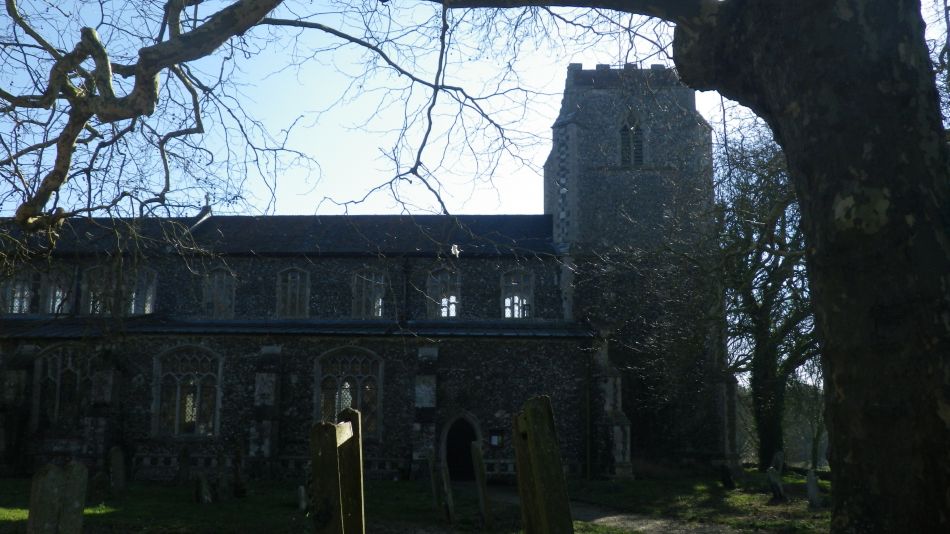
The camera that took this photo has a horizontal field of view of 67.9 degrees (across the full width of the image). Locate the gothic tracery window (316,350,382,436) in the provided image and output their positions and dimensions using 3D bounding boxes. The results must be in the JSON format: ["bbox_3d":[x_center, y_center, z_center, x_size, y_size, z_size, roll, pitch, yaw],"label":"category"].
[{"bbox_3d":[-5.377,5.356,30.093,2.903,3.700,0.300,0,-8,4],"label":"gothic tracery window"}]

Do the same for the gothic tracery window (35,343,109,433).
[{"bbox_3d":[-17.732,5.296,30.991,3.397,3.898,0.300,0,-8,4],"label":"gothic tracery window"}]

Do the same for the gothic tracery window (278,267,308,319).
[{"bbox_3d":[-8.643,1.255,33.399,1.548,2.377,0.300,0,-8,4],"label":"gothic tracery window"}]

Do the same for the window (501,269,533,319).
[{"bbox_3d":[1.967,1.273,32.633,1.386,2.229,0.300,0,-8,4],"label":"window"}]

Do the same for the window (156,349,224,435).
[{"bbox_3d":[-12.431,5.380,30.598,3.045,3.890,0.300,0,-8,4],"label":"window"}]

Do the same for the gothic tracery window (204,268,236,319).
[{"bbox_3d":[-12.145,1.241,33.653,1.572,2.443,0.300,0,-8,4],"label":"gothic tracery window"}]

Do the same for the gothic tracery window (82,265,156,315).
[{"bbox_3d":[-17.157,1.086,34.035,3.715,2.424,0.300,0,-8,4],"label":"gothic tracery window"}]

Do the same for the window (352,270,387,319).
[{"bbox_3d":[-4.957,1.269,33.132,1.619,2.310,0.300,0,-8,4],"label":"window"}]

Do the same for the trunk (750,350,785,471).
[{"bbox_3d":[14.932,7.326,36.000,1.531,6.126,1.531,0,-8,4],"label":"trunk"}]

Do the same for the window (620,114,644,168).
[{"bbox_3d":[7.482,-6.028,33.607,1.175,2.559,0.300,0,-8,4],"label":"window"}]

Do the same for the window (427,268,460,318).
[{"bbox_3d":[-1.469,1.236,32.885,1.595,2.340,0.300,0,-8,4],"label":"window"}]

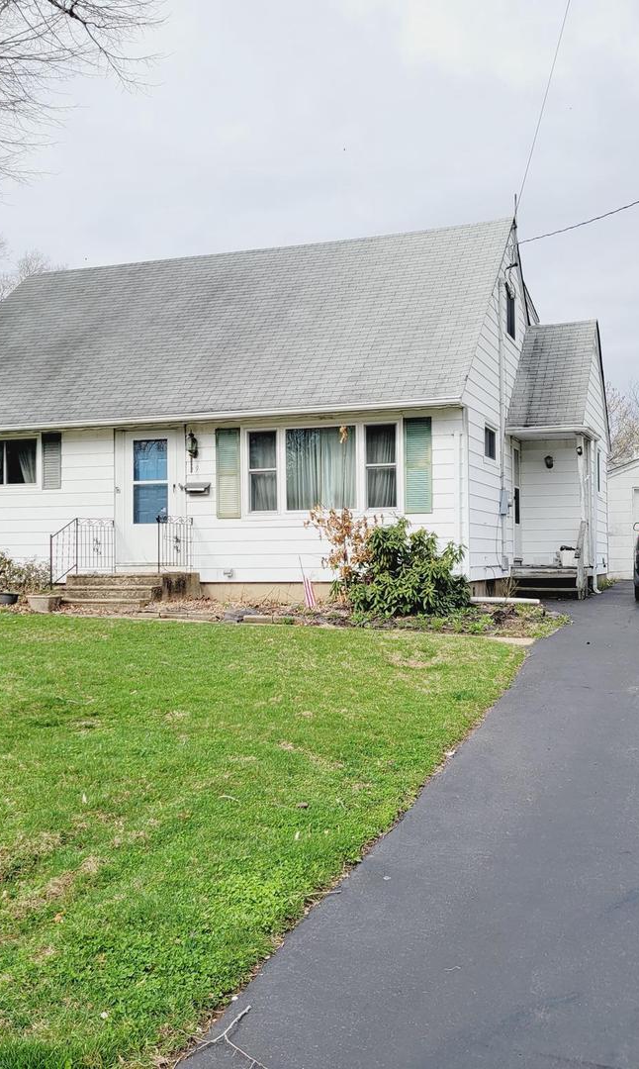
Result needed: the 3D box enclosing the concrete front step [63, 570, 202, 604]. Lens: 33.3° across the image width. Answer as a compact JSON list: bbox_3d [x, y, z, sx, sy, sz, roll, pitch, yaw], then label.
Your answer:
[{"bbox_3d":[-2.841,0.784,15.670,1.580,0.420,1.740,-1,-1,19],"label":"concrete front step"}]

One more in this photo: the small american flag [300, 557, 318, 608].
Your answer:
[{"bbox_3d":[-0.159,0.632,14.040,0.140,0.701,0.080,-13,0,19],"label":"small american flag"}]

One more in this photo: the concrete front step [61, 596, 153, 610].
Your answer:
[{"bbox_3d":[-3.042,0.971,14.953,1.410,0.160,0.380,-1,-1,19],"label":"concrete front step"}]

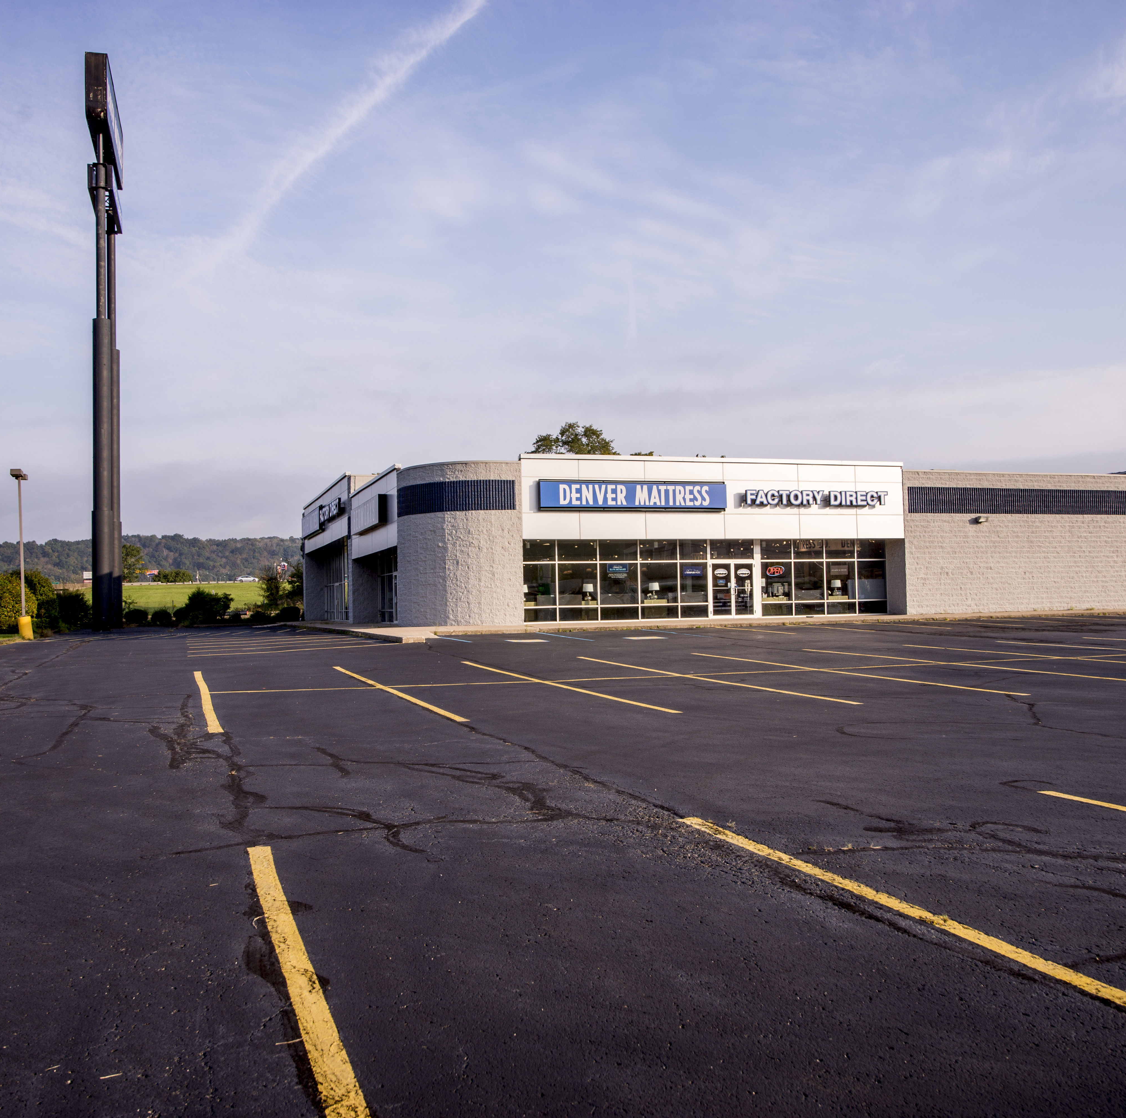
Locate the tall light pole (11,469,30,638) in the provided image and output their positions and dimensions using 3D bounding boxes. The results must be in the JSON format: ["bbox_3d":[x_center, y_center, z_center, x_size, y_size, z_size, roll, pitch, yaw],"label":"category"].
[{"bbox_3d":[-22.601,-0.186,46.822,0.600,7.000,1.500,0,-3,-19],"label":"tall light pole"}]

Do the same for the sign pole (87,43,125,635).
[{"bbox_3d":[-19.182,-8.317,46.871,0.950,22.700,7.500,0,-3,-19],"label":"sign pole"}]

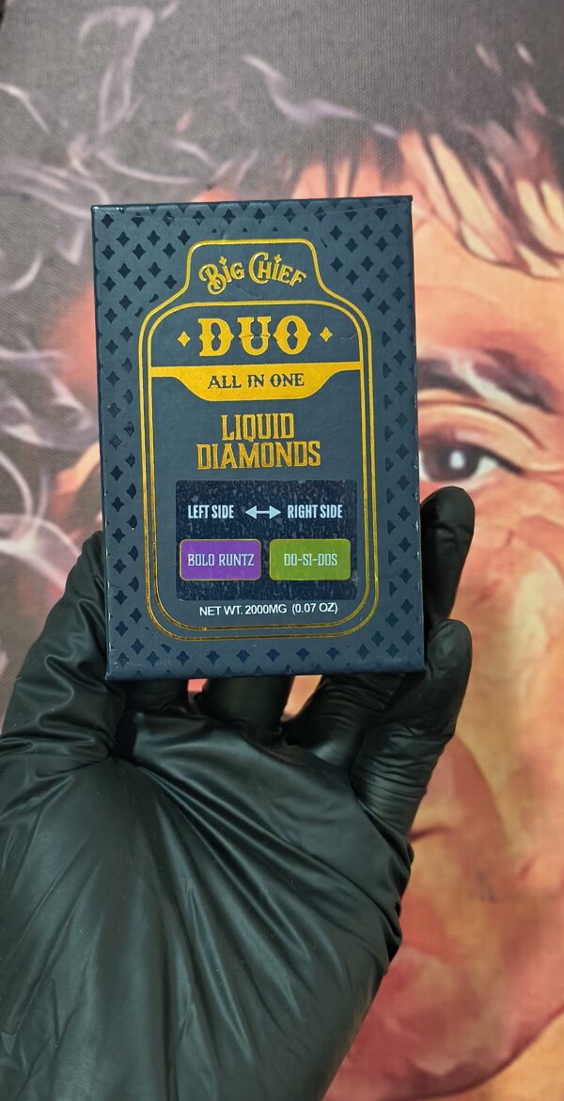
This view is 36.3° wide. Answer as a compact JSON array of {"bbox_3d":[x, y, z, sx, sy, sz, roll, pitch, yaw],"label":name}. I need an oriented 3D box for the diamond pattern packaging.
[{"bbox_3d":[-0.006,-0.028,0.229,0.080,0.024,0.119,-1,91,1],"label":"diamond pattern packaging"}]

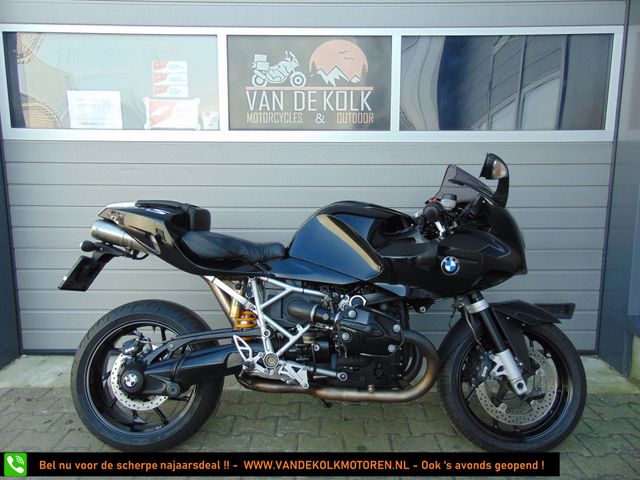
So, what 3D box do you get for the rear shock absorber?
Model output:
[{"bbox_3d":[-0.309,0.301,1.904,0.105,0.260,0.085,-6,2,2],"label":"rear shock absorber"}]

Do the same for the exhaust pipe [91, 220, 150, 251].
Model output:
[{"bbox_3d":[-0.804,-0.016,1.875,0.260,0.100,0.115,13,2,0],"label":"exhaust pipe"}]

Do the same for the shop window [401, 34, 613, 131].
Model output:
[{"bbox_3d":[1.079,-0.911,2.696,1.232,0.548,0.050,0,7,0],"label":"shop window"}]

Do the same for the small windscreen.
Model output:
[{"bbox_3d":[0.598,-0.230,1.862,0.220,0.165,0.290,0,2,2],"label":"small windscreen"}]

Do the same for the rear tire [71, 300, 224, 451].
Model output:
[{"bbox_3d":[-0.708,0.548,1.923,0.630,0.630,0.180,0,2,2],"label":"rear tire"}]

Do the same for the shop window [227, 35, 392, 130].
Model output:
[{"bbox_3d":[-0.056,-0.882,2.614,0.920,0.515,0.025,0,8,0],"label":"shop window"}]

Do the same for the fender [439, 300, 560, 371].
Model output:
[{"bbox_3d":[0.725,0.389,1.884,0.465,0.275,0.170,0,2,1],"label":"fender"}]

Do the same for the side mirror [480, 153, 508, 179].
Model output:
[{"bbox_3d":[0.568,-0.239,1.524,0.085,0.090,0.140,9,3,12],"label":"side mirror"}]

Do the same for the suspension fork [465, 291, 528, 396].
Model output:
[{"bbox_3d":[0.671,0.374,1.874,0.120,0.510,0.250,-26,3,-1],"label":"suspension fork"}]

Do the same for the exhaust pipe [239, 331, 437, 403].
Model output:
[{"bbox_3d":[0.053,0.463,1.740,0.730,0.280,0.250,0,2,1],"label":"exhaust pipe"}]

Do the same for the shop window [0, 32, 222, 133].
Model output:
[{"bbox_3d":[-1.169,-0.892,2.615,1.200,0.525,0.040,0,8,0],"label":"shop window"}]

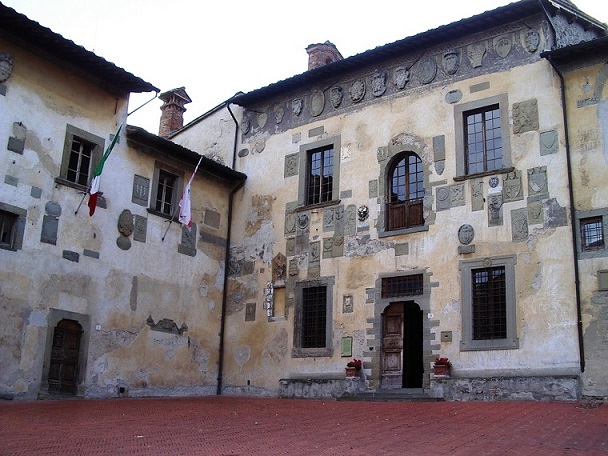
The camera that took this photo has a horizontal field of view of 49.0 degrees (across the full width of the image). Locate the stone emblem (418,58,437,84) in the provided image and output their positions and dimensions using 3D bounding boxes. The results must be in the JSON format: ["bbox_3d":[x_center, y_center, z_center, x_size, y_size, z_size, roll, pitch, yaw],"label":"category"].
[{"bbox_3d":[3.918,-4.981,21.226,0.690,0.888,0.100,-10,-18,38],"label":"stone emblem"}]

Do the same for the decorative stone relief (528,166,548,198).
[{"bbox_3d":[6.380,-1.253,18.146,0.534,0.760,0.080,-10,-18,38],"label":"decorative stone relief"}]

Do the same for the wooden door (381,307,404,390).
[{"bbox_3d":[2.640,3.486,19.913,0.740,2.535,0.090,-9,-19,36],"label":"wooden door"}]

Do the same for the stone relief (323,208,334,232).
[{"bbox_3d":[0.829,-0.277,22.508,0.472,0.822,0.100,-10,-19,36],"label":"stone relief"}]

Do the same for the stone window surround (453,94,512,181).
[{"bbox_3d":[5.312,-2.685,19.771,1.698,2.406,0.280,-10,-19,36],"label":"stone window surround"}]

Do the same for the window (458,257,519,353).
[{"bbox_3d":[5.158,2.121,18.501,1.682,2.567,0.250,-9,-19,37],"label":"window"}]

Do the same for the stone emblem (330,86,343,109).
[{"bbox_3d":[1.135,-4.635,23.609,0.539,0.859,0.140,-9,-19,37],"label":"stone emblem"}]

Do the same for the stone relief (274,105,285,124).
[{"bbox_3d":[-0.923,-4.264,25.056,0.498,0.766,0.100,-10,-18,38],"label":"stone relief"}]

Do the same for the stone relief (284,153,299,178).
[{"bbox_3d":[-0.411,-2.229,23.829,0.659,0.831,0.100,-10,-19,36],"label":"stone relief"}]

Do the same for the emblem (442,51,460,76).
[{"bbox_3d":[4.598,-5.195,20.953,0.613,0.856,0.150,-10,-19,36],"label":"emblem"}]

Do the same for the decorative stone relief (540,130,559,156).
[{"bbox_3d":[6.693,-2.298,18.149,0.475,0.666,0.100,-10,-19,36],"label":"decorative stone relief"}]

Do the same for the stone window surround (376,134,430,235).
[{"bbox_3d":[3.156,-1.400,21.079,1.869,3.346,0.280,-10,-19,36],"label":"stone window surround"}]

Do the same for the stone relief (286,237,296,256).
[{"bbox_3d":[-0.434,0.671,23.329,0.428,0.615,0.080,-9,-19,37],"label":"stone relief"}]

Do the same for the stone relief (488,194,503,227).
[{"bbox_3d":[5.431,-0.499,18.943,0.440,0.940,0.120,-9,-19,37],"label":"stone relief"}]

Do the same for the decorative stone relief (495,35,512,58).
[{"bbox_3d":[5.973,-5.403,19.967,0.508,0.693,0.120,-9,-19,37],"label":"decorative stone relief"}]

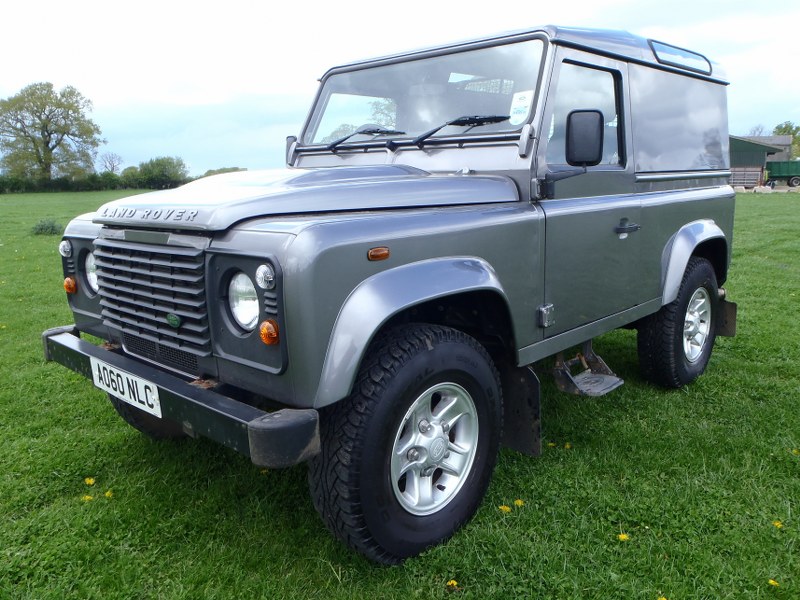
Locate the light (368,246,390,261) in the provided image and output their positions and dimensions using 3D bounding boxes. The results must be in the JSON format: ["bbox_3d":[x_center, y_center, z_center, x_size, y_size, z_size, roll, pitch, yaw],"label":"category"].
[{"bbox_3d":[-0.059,-0.133,1.863,0.025,0.037,0.078,9,15,43],"label":"light"}]

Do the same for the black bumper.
[{"bbox_3d":[-0.876,0.278,2.268,1.720,0.120,0.190,9,14,43],"label":"black bumper"}]

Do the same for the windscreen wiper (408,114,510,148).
[{"bbox_3d":[0.246,-0.703,2.704,0.490,0.125,0.050,9,-14,43],"label":"windscreen wiper"}]

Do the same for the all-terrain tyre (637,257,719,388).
[{"bbox_3d":[1.691,0.134,3.884,0.240,0.785,0.785,9,15,43],"label":"all-terrain tyre"}]

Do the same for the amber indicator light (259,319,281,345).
[{"bbox_3d":[-0.352,0.087,1.752,0.073,0.073,0.045,9,14,43],"label":"amber indicator light"}]

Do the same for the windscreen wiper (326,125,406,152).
[{"bbox_3d":[-0.157,-0.786,3.149,0.515,0.105,0.050,9,-7,43],"label":"windscreen wiper"}]

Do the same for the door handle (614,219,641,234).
[{"bbox_3d":[1.041,-0.337,2.970,0.060,0.080,0.170,9,14,43],"label":"door handle"}]

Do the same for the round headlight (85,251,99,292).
[{"bbox_3d":[-1.226,-0.124,2.644,0.178,0.178,0.080,9,15,43],"label":"round headlight"}]

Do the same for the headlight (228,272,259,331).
[{"bbox_3d":[-0.428,0.002,1.859,0.178,0.178,0.090,9,14,43],"label":"headlight"}]

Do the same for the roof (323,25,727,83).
[{"bbox_3d":[0.784,-1.355,3.777,1.480,0.210,2.080,9,15,43],"label":"roof"}]

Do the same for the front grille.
[{"bbox_3d":[-0.855,0.005,2.247,0.810,0.390,0.080,9,14,43],"label":"front grille"}]

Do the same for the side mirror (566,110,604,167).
[{"bbox_3d":[0.712,-0.620,2.484,0.150,0.218,0.060,1,11,14],"label":"side mirror"}]

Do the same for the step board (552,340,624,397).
[{"bbox_3d":[0.848,0.301,2.884,0.200,0.185,0.270,9,15,43],"label":"step board"}]

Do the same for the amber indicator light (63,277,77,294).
[{"bbox_3d":[-1.381,-0.068,2.718,0.073,0.073,0.045,9,14,43],"label":"amber indicator light"}]

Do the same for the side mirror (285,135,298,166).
[{"bbox_3d":[-0.606,-0.832,3.727,0.060,0.218,0.150,-7,12,-27],"label":"side mirror"}]

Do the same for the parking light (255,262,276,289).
[{"bbox_3d":[-0.358,-0.062,1.730,0.072,0.072,0.042,9,15,43],"label":"parking light"}]

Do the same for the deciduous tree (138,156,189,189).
[{"bbox_3d":[-28.695,-15.409,78.512,5.800,4.200,5.200,-5,11,-19],"label":"deciduous tree"}]

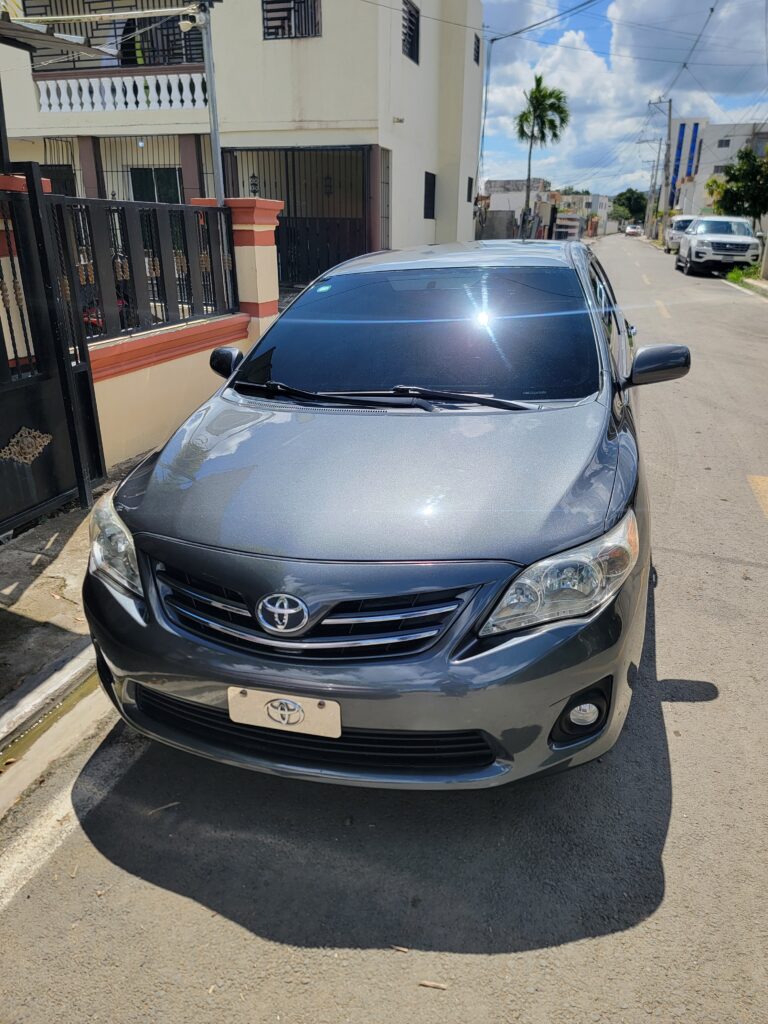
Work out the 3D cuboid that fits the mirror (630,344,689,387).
[{"bbox_3d":[1.042,-0.565,2.706,0.230,0.150,0.170,3,22,16],"label":"mirror"}]

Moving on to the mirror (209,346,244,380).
[{"bbox_3d":[-0.682,-0.669,3.212,0.230,0.150,0.170,3,22,16],"label":"mirror"}]

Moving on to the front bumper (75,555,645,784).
[{"bbox_3d":[-0.174,0.364,1.956,1.730,0.570,0.550,3,22,16],"label":"front bumper"}]

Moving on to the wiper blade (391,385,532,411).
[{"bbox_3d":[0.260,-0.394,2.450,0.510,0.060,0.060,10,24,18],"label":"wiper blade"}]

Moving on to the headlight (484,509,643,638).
[{"bbox_3d":[0.450,0.145,1.778,0.380,0.225,0.460,3,22,16],"label":"headlight"}]

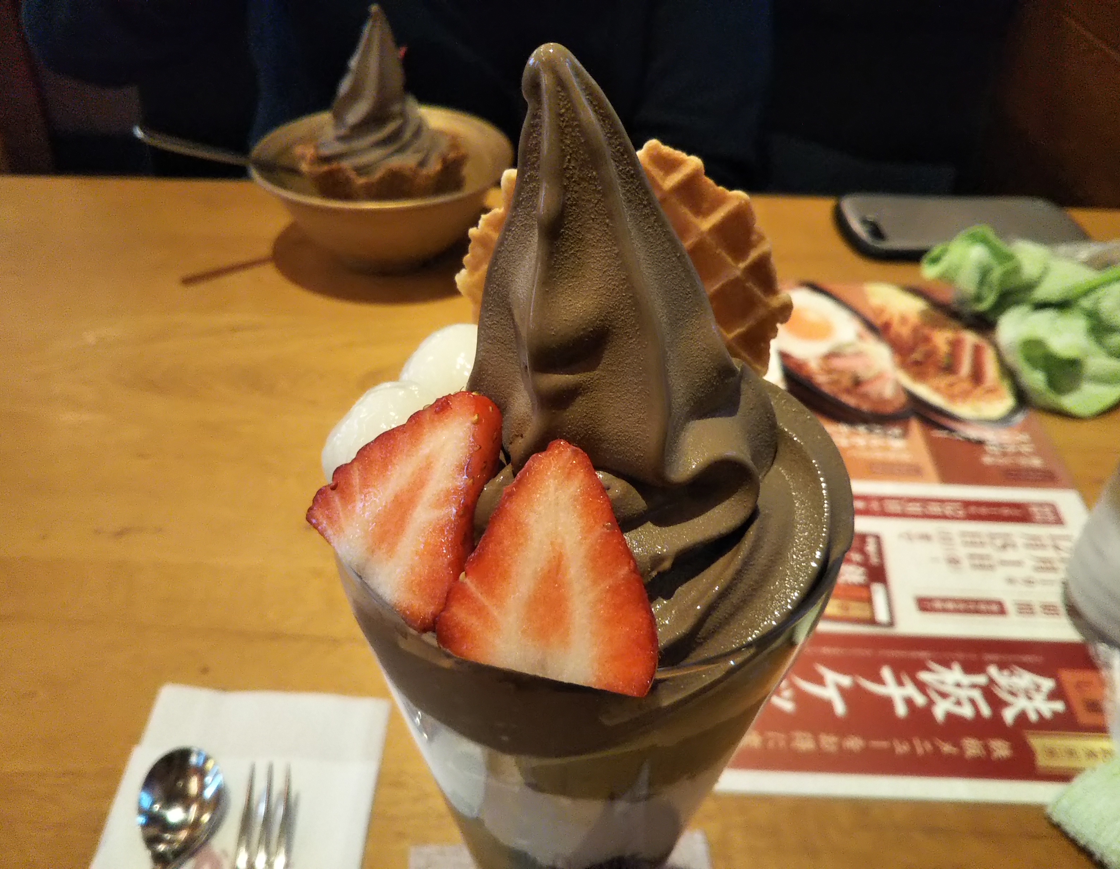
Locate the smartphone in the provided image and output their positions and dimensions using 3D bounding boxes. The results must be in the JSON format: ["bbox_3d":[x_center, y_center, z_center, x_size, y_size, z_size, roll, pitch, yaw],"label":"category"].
[{"bbox_3d":[0.247,-0.130,0.626,0.145,0.010,0.072,1,39,2],"label":"smartphone"}]

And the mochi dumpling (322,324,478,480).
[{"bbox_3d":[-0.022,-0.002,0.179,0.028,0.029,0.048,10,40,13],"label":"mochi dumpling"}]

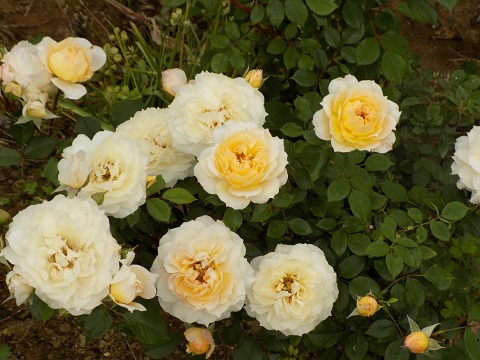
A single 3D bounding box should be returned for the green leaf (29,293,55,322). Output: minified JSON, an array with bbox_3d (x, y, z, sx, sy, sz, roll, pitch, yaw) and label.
[{"bbox_3d":[-0.205,0.131,1.230,0.025,0.008,0.040,-18,60,-11],"label":"green leaf"}]

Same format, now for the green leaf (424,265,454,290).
[{"bbox_3d":[0.197,0.096,1.180,0.030,0.008,0.027,7,63,4],"label":"green leaf"}]

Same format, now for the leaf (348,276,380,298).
[{"bbox_3d":[0.136,0.117,1.290,0.036,0.007,0.026,15,66,7],"label":"leaf"}]

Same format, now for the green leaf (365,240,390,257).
[{"bbox_3d":[0.134,0.067,1.160,0.025,0.005,0.018,-18,68,-7],"label":"green leaf"}]

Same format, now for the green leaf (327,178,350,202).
[{"bbox_3d":[0.104,0.011,1.260,0.022,0.008,0.035,38,69,17],"label":"green leaf"}]

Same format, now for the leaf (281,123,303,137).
[{"bbox_3d":[0.056,-0.053,1.300,0.025,0.006,0.017,6,68,2],"label":"leaf"}]

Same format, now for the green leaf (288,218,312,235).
[{"bbox_3d":[0.064,0.051,1.260,0.028,0.006,0.016,25,70,10],"label":"green leaf"}]

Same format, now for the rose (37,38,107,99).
[{"bbox_3d":[-0.185,-0.124,1.310,0.076,0.052,0.068,4,49,-4],"label":"rose"}]

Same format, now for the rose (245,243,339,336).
[{"bbox_3d":[0.048,0.101,1.100,0.085,0.050,0.085,0,73,6],"label":"rose"}]

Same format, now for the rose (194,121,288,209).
[{"bbox_3d":[0.002,-0.015,1.210,0.092,0.054,0.088,0,63,0],"label":"rose"}]

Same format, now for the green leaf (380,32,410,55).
[{"bbox_3d":[0.176,-0.152,1.360,0.033,0.008,0.028,27,66,6],"label":"green leaf"}]

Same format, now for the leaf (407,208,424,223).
[{"bbox_3d":[0.192,0.039,1.300,0.015,0.004,0.022,-38,65,-21],"label":"leaf"}]

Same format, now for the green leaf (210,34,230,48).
[{"bbox_3d":[-0.025,-0.169,1.440,0.032,0.006,0.020,27,55,21],"label":"green leaf"}]

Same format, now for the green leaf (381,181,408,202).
[{"bbox_3d":[0.172,0.013,1.320,0.038,0.007,0.022,37,63,22],"label":"green leaf"}]

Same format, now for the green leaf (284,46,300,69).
[{"bbox_3d":[0.061,-0.146,1.420,0.018,0.006,0.030,6,68,2],"label":"green leaf"}]

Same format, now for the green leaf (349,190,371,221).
[{"bbox_3d":[0.127,0.027,1.250,0.021,0.006,0.035,-16,68,-6],"label":"green leaf"}]

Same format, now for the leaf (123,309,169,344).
[{"bbox_3d":[-0.093,0.145,1.190,0.053,0.006,0.029,26,70,10],"label":"leaf"}]

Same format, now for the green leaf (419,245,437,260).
[{"bbox_3d":[0.203,0.078,1.300,0.023,0.004,0.019,17,60,3],"label":"green leaf"}]

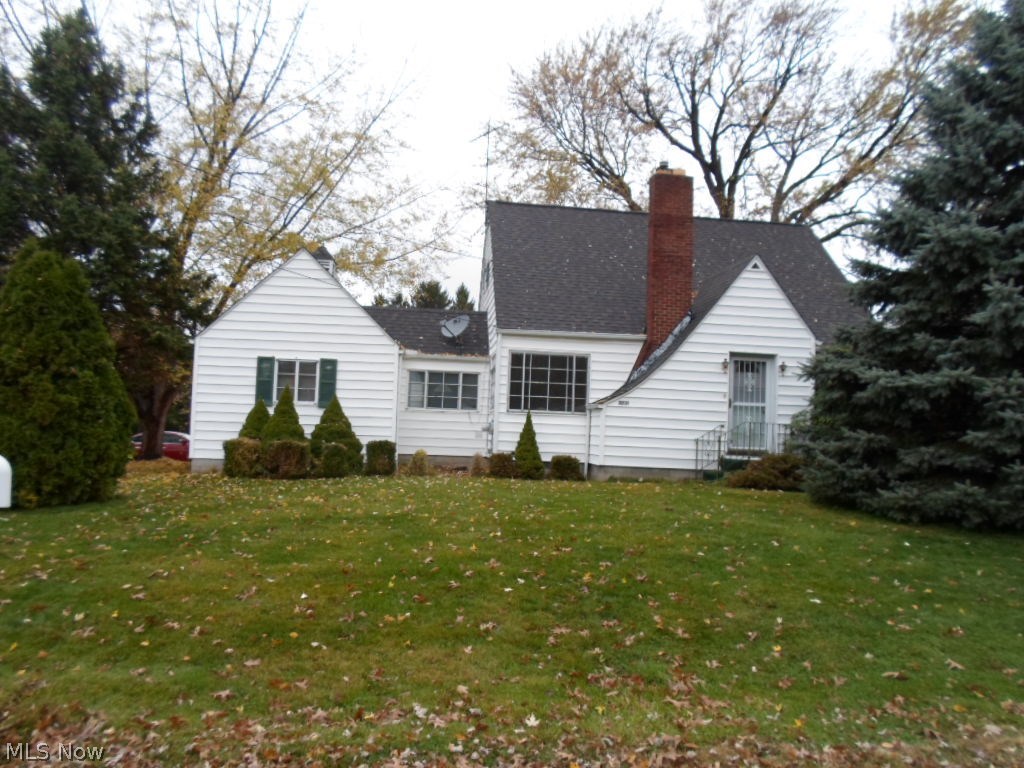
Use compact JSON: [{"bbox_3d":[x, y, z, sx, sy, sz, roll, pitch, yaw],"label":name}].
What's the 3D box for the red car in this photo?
[{"bbox_3d":[-13.655,2.592,28.960,4.700,1.470,1.830,2,-3,-5],"label":"red car"}]

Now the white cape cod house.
[{"bbox_3d":[0.594,-1.330,19.582,15.700,7.350,9.100,2,-3,-5],"label":"white cape cod house"}]

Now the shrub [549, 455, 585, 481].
[{"bbox_3d":[1.160,1.761,15.615,0.700,0.550,0.680,2,-3,-5],"label":"shrub"}]

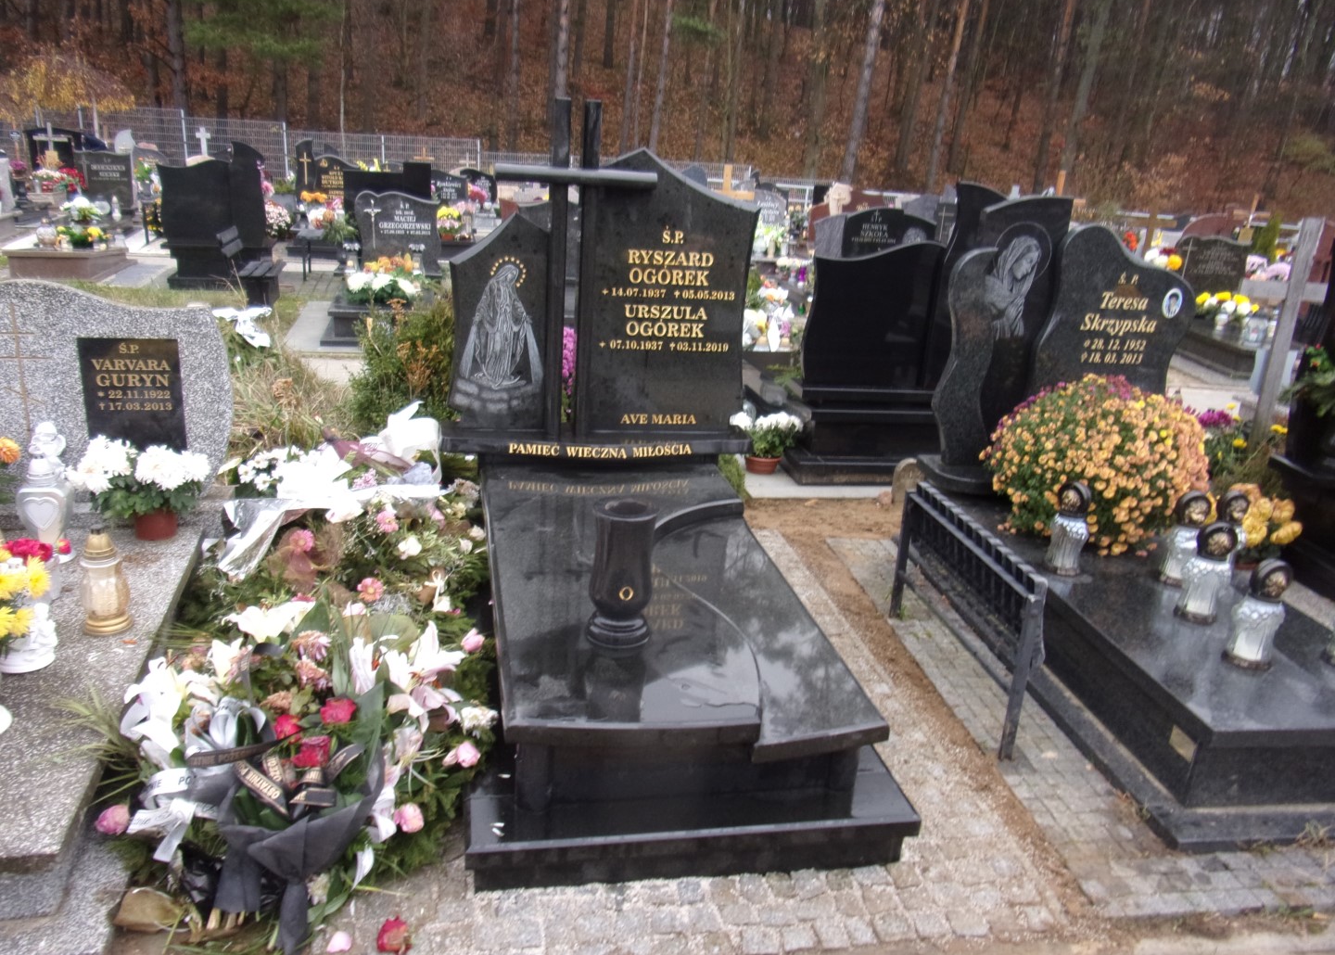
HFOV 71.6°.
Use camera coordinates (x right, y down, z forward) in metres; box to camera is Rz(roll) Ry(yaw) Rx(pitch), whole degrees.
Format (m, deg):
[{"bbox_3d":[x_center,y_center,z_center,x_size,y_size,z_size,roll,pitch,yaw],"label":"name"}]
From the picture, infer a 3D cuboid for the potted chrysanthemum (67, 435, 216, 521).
[{"bbox_3d":[-1.805,-0.001,3.166,0.436,0.298,0.370,0,18,-12],"label":"potted chrysanthemum"}]

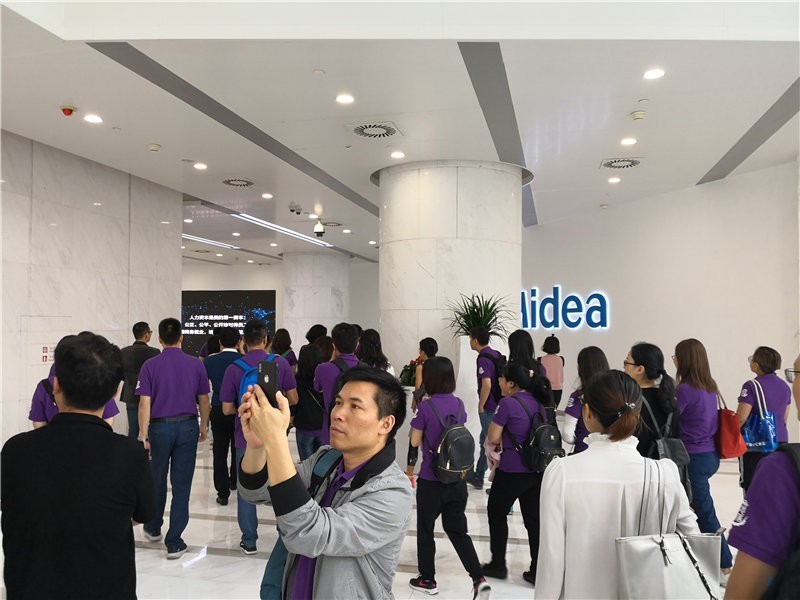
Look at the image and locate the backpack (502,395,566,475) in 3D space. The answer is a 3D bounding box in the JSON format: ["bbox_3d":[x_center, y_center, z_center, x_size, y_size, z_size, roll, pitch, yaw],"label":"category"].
[{"bbox_3d":[0.925,0.886,4.050,0.290,0.430,0.200,2,-3,-37],"label":"backpack"}]

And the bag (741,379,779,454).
[{"bbox_3d":[2.802,0.921,4.850,0.290,0.550,0.130,-2,-3,41],"label":"bag"}]

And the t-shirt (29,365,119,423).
[{"bbox_3d":[-1.958,0.677,3.753,0.520,0.660,0.290,0,-3,0],"label":"t-shirt"}]

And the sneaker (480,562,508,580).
[{"bbox_3d":[0.637,1.842,4.292,0.250,0.105,0.095,-1,-3,30],"label":"sneaker"}]

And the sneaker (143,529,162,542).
[{"bbox_3d":[-1.993,1.853,5.062,0.105,0.110,0.280,1,-3,-30],"label":"sneaker"}]

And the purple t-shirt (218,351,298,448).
[{"bbox_3d":[-1.077,0.750,4.750,0.560,0.740,0.300,0,-2,-7],"label":"purple t-shirt"}]

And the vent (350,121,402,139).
[{"bbox_3d":[-0.274,-1.860,6.829,0.480,0.040,0.480,-1,-3,14],"label":"vent"}]

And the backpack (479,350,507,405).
[{"bbox_3d":[1.020,0.805,6.400,0.220,0.480,0.310,-2,-3,37],"label":"backpack"}]

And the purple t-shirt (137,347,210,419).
[{"bbox_3d":[-1.735,0.640,4.780,0.550,0.580,0.270,1,-2,-14],"label":"purple t-shirt"}]

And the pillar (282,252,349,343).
[{"bbox_3d":[-2.476,0.600,18.492,1.980,3.866,1.980,0,-3,0],"label":"pillar"}]

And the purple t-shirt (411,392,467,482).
[{"bbox_3d":[0.250,0.866,3.945,0.400,0.550,0.260,1,-3,-29],"label":"purple t-shirt"}]

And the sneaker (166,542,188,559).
[{"bbox_3d":[-1.650,1.839,4.711,0.105,0.110,0.285,0,-2,0],"label":"sneaker"}]

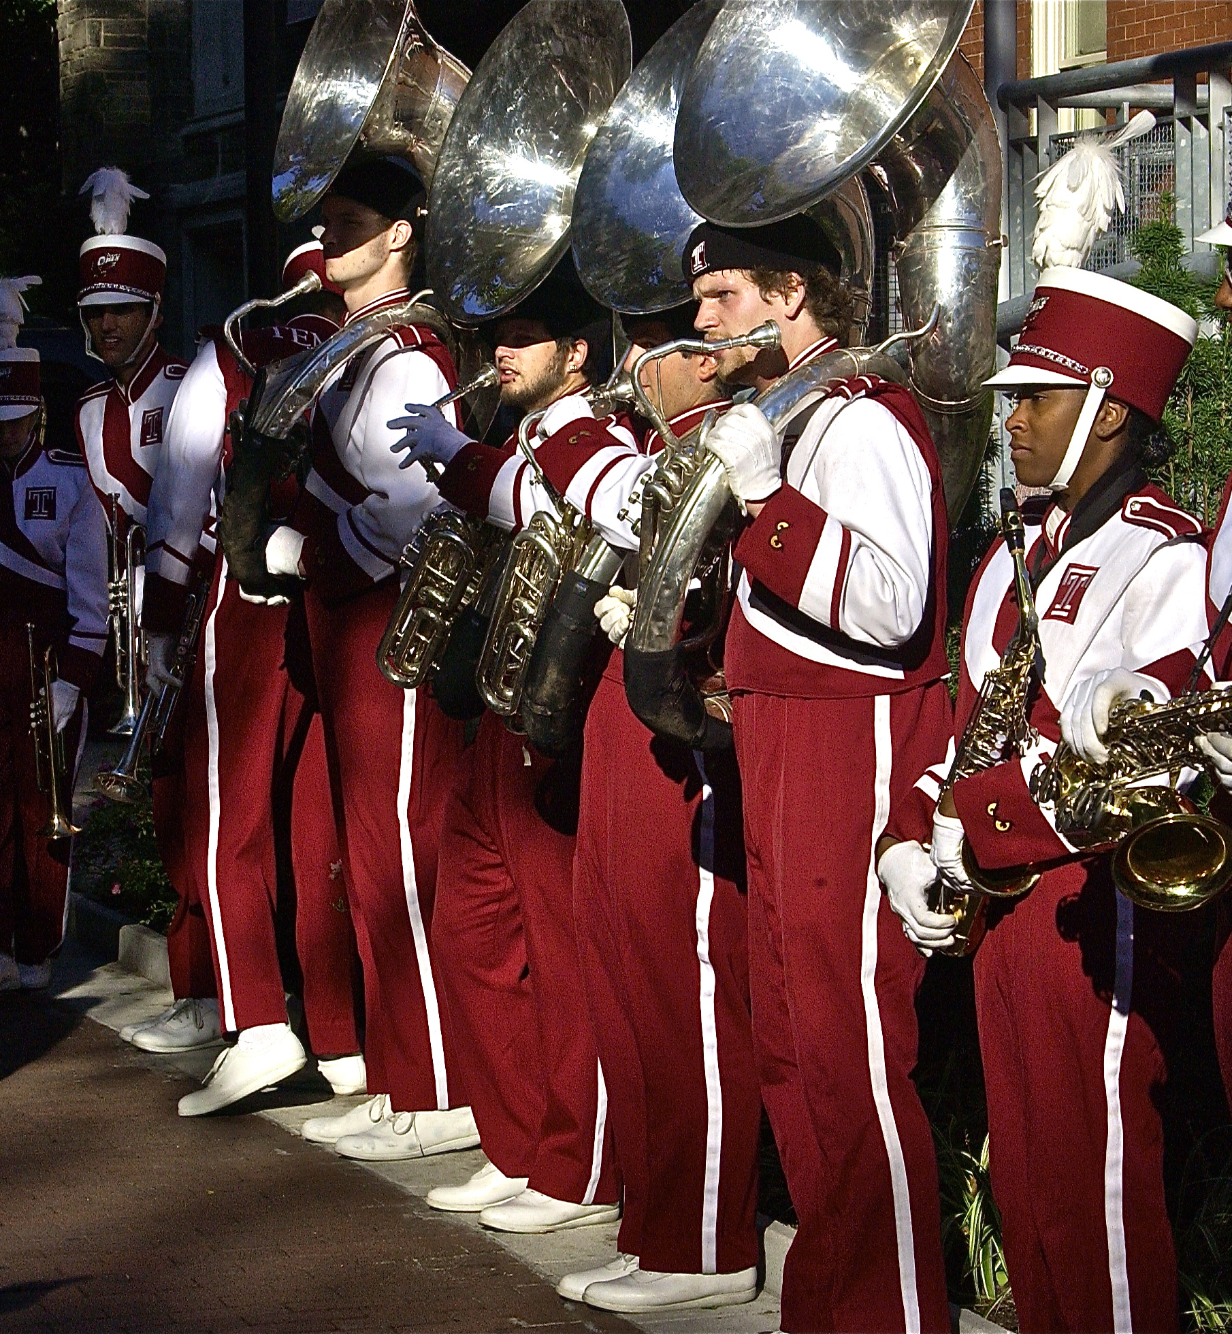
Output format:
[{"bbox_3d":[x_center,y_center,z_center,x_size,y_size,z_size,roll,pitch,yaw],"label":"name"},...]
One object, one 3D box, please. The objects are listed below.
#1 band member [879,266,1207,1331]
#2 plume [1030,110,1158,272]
[{"bbox_3d":[0.609,0.318,7.500,0.460,1.771,0.480,-3,5,-26],"label":"band member"},{"bbox_3d":[0.662,-0.662,7.380,0.160,0.230,0.150,16,-3,-26],"label":"plume"}]

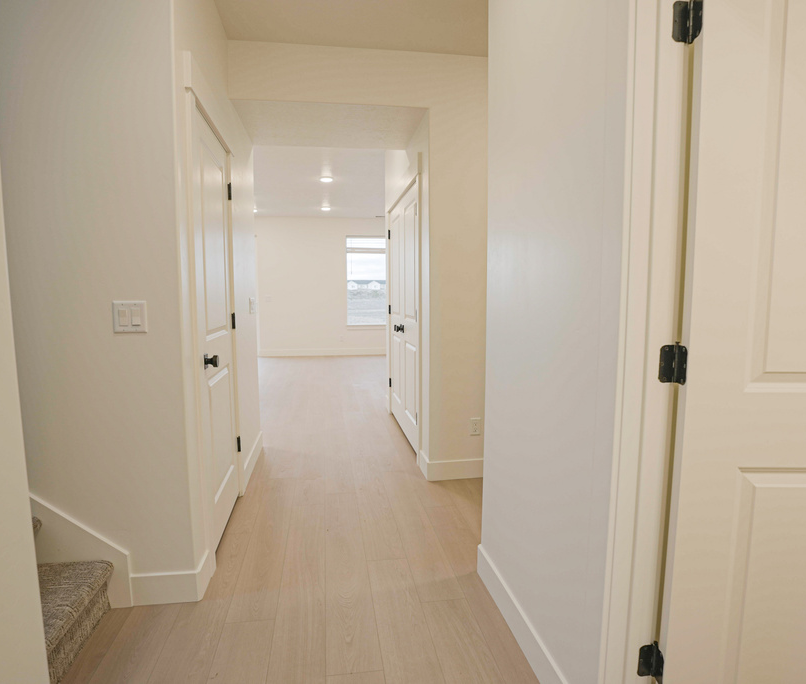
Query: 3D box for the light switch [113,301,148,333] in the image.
[{"bbox_3d":[-1.009,-0.091,1.682,0.114,0.117,0.012,-1,6,-10],"label":"light switch"}]

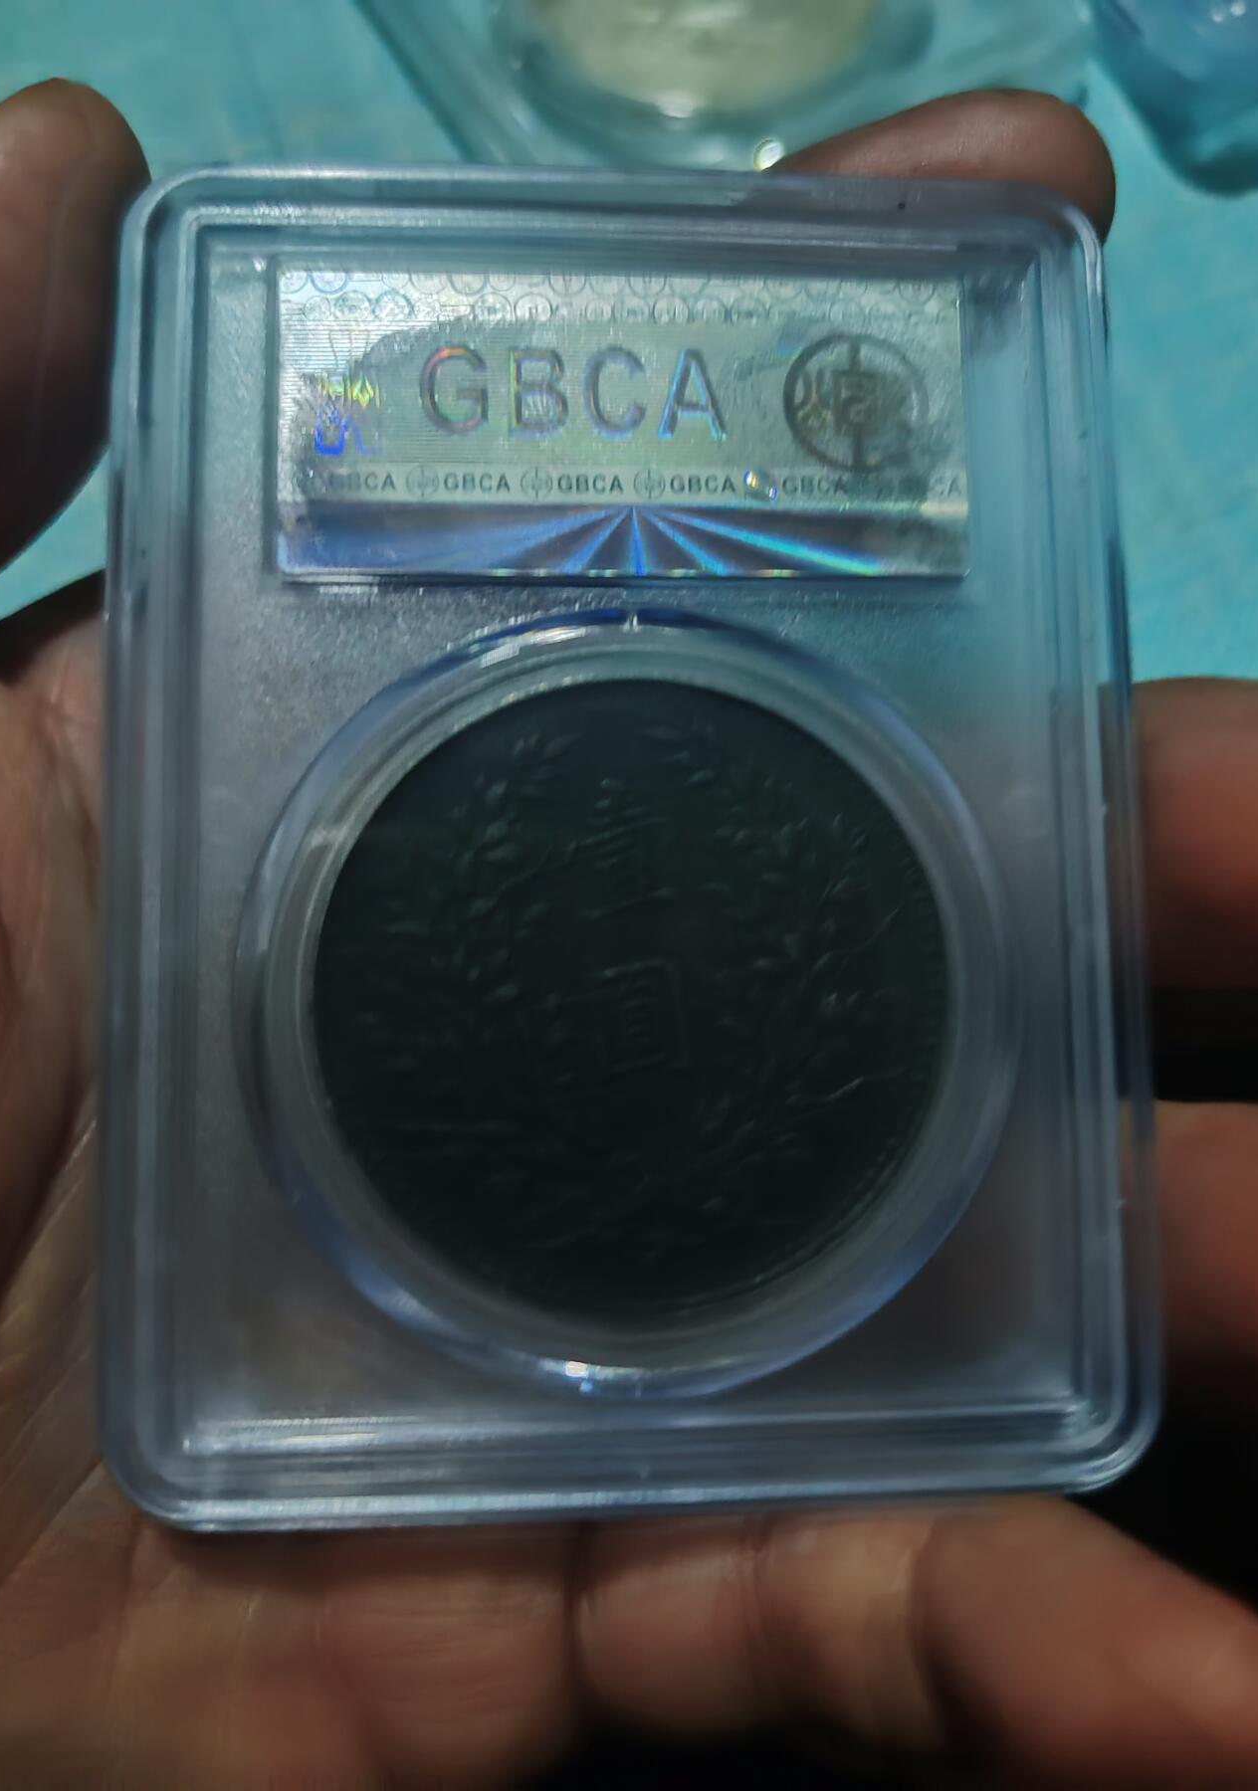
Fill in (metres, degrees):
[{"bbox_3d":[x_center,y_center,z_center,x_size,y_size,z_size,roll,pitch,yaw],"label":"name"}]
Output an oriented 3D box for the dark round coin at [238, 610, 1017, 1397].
[{"bbox_3d":[0.000,0.006,0.088,0.048,0.006,0.048,-1,85,-4],"label":"dark round coin"}]

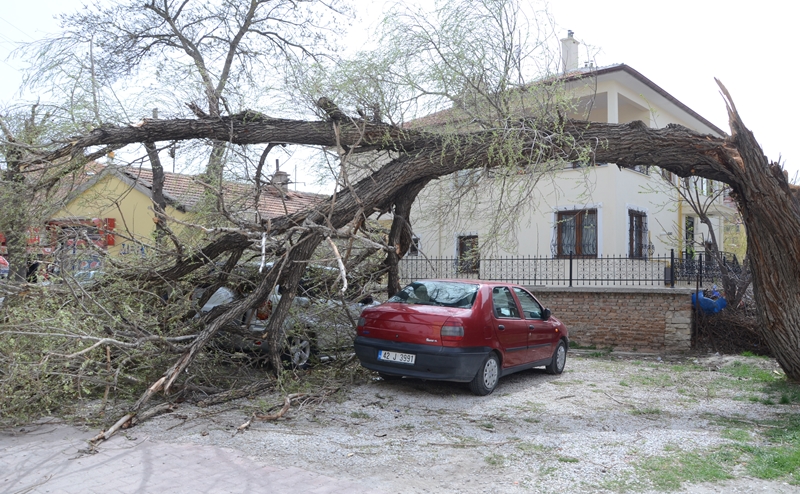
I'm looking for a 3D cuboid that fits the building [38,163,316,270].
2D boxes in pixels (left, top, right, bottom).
[{"bbox_3d":[-6.760,0.005,25.528,6.900,5.400,11.500,-2,-3,36],"label":"building"}]

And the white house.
[{"bbox_3d":[5.697,-2.374,25.244,12.600,9.600,12.000,-2,-4,42],"label":"white house"}]

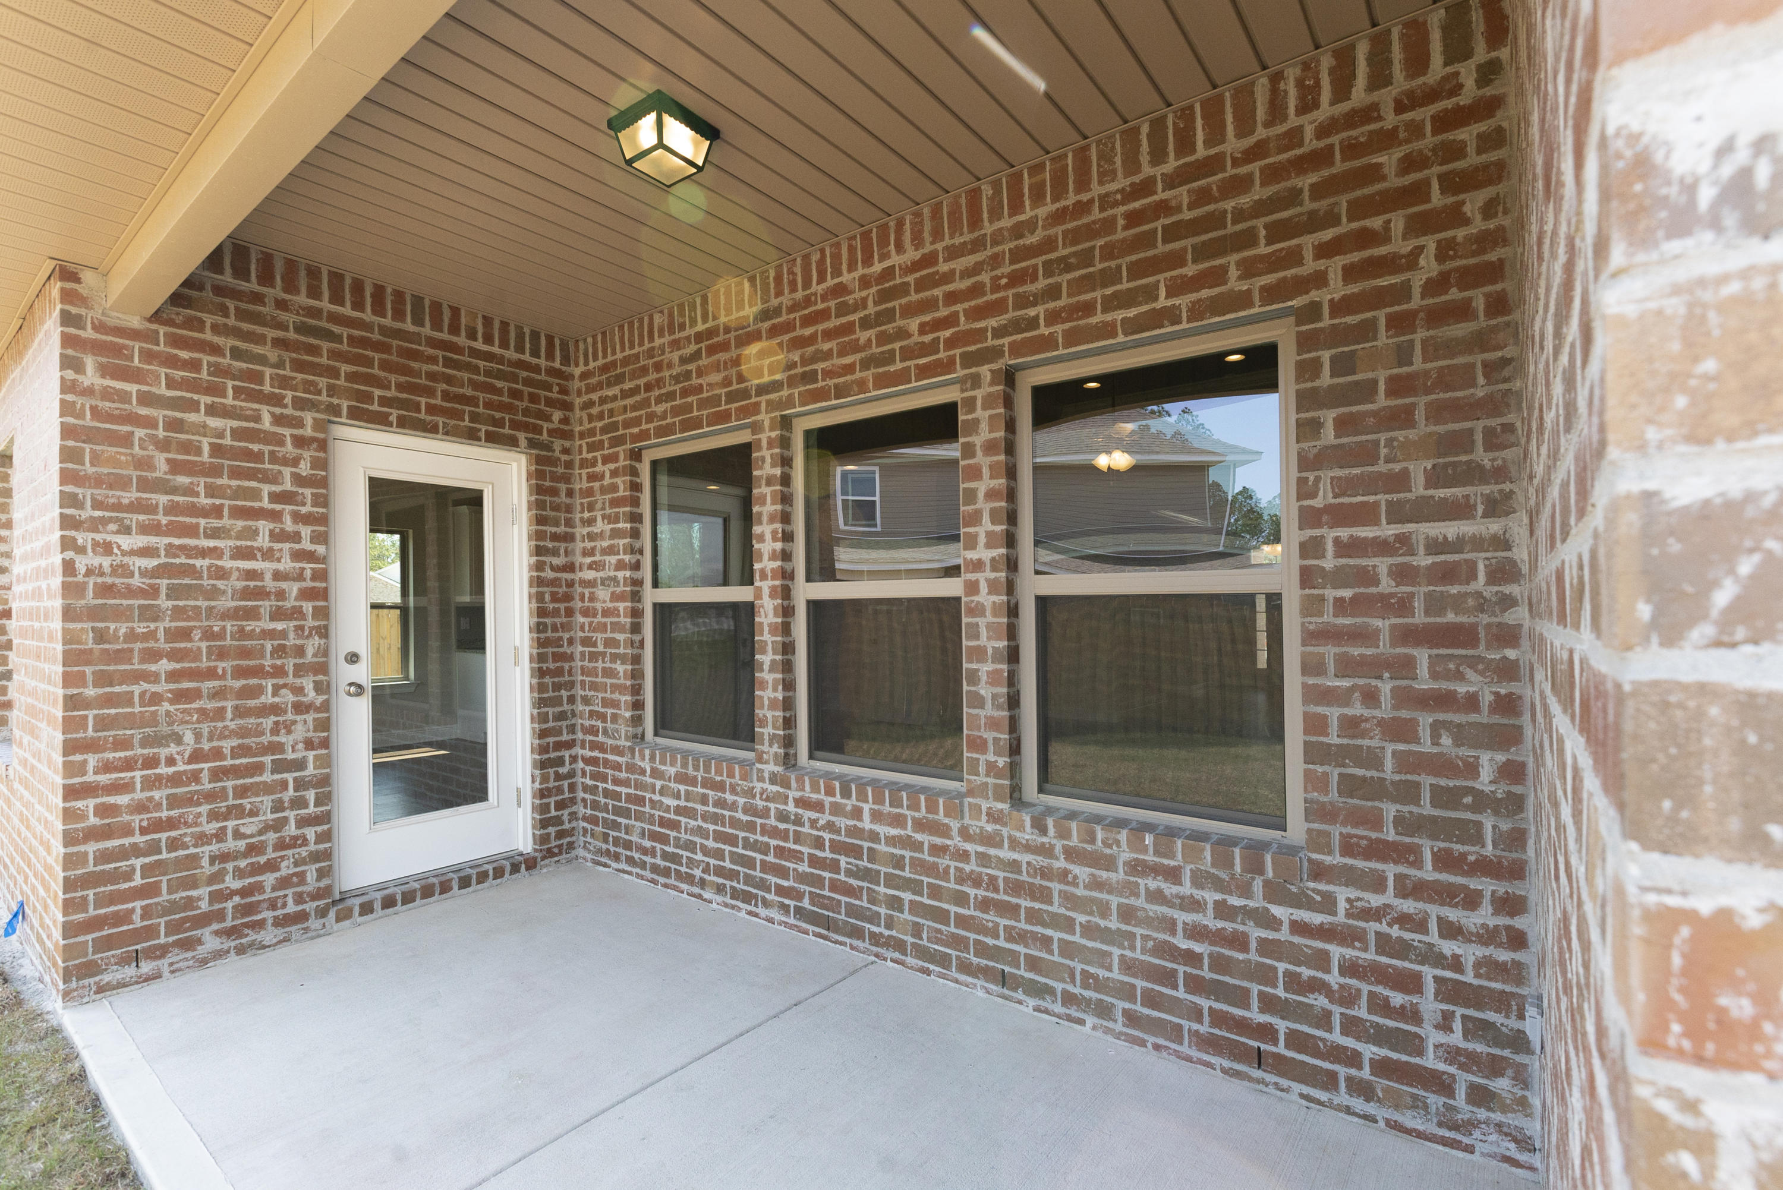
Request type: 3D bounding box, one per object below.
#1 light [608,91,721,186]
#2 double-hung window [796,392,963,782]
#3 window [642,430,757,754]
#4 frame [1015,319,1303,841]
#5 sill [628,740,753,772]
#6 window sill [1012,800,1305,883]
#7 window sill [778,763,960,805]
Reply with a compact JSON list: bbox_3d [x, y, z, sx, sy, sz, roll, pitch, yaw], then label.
[{"bbox_3d":[-0.700,-1.395,2.467,0.250,0.134,0.246,-1,-1,37],"label":"light"},{"bbox_3d":[-0.037,-0.023,3.245,0.911,1.529,0.079,-1,-1,37],"label":"double-hung window"},{"bbox_3d":[-0.903,-0.003,3.890,0.906,1.518,0.079,-1,-1,37],"label":"window"},{"bbox_3d":[0.849,-0.040,2.584,0.906,1.534,0.079,-1,-1,37],"label":"frame"},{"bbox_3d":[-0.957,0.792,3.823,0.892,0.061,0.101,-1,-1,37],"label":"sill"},{"bbox_3d":[0.803,0.767,2.510,0.911,0.084,0.101,-1,-1,37],"label":"window sill"},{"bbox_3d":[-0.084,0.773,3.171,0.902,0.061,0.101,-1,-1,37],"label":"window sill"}]

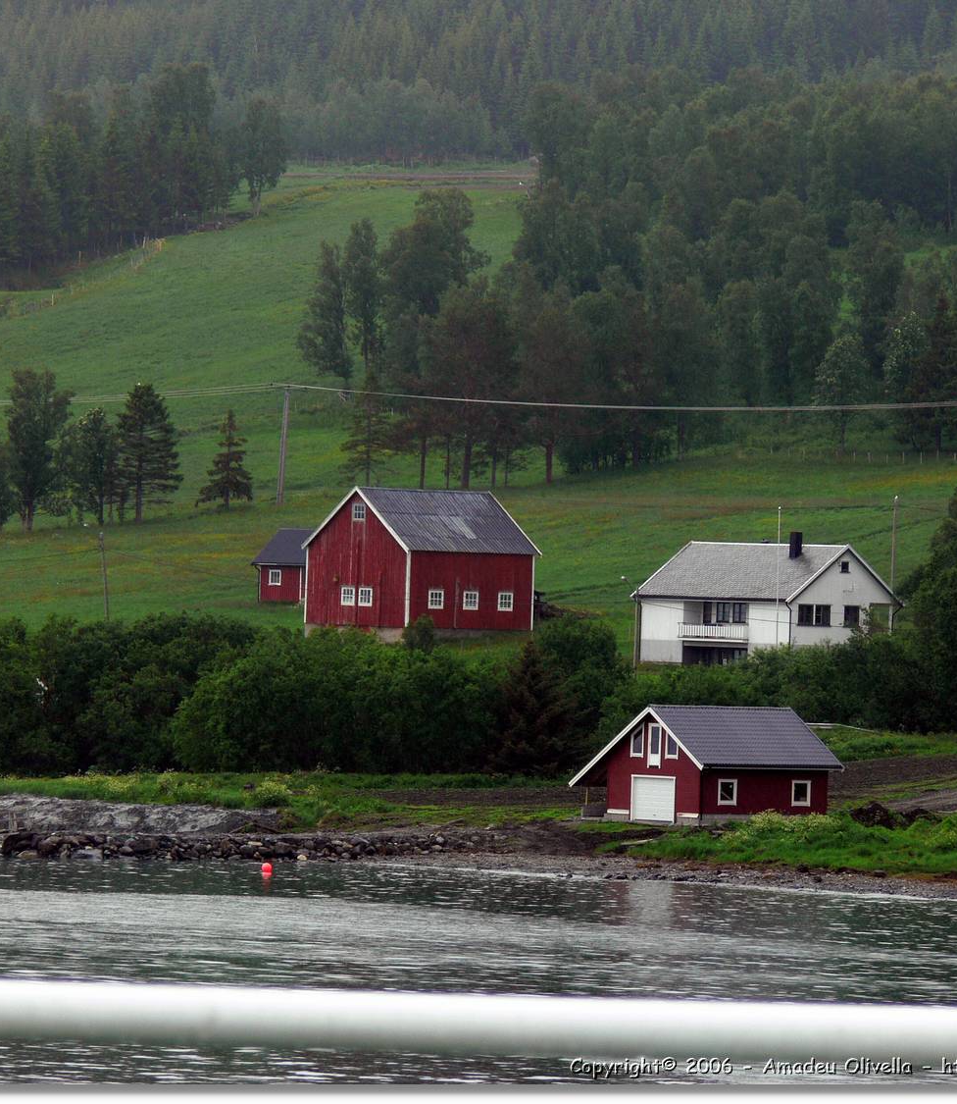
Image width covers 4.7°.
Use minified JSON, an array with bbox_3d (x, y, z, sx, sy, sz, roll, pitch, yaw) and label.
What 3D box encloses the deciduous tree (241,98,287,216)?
[{"bbox_3d":[-20.397,-37.568,1100.000,4.156,11.156,4.156,2,0,0],"label":"deciduous tree"}]

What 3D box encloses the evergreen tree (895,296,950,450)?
[{"bbox_3d":[35.500,-14.071,925.000,4.550,11.864,4.550,2,0,0],"label":"evergreen tree"}]

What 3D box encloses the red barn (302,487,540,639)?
[{"bbox_3d":[-3.398,0.771,693.539,10.681,9.024,9.592,2,0,-42],"label":"red barn"}]

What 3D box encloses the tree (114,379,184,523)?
[{"bbox_3d":[-23.256,-7.050,815.000,4.637,9.805,4.637,2,0,0],"label":"tree"}]

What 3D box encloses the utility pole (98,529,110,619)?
[{"bbox_3d":[-22.458,1.831,695.000,0.230,6.357,0.230,-5,0,0],"label":"utility pole"}]

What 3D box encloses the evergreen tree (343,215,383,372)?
[{"bbox_3d":[-9.842,-21.643,985.000,3.420,13.613,3.420,2,0,0],"label":"evergreen tree"}]

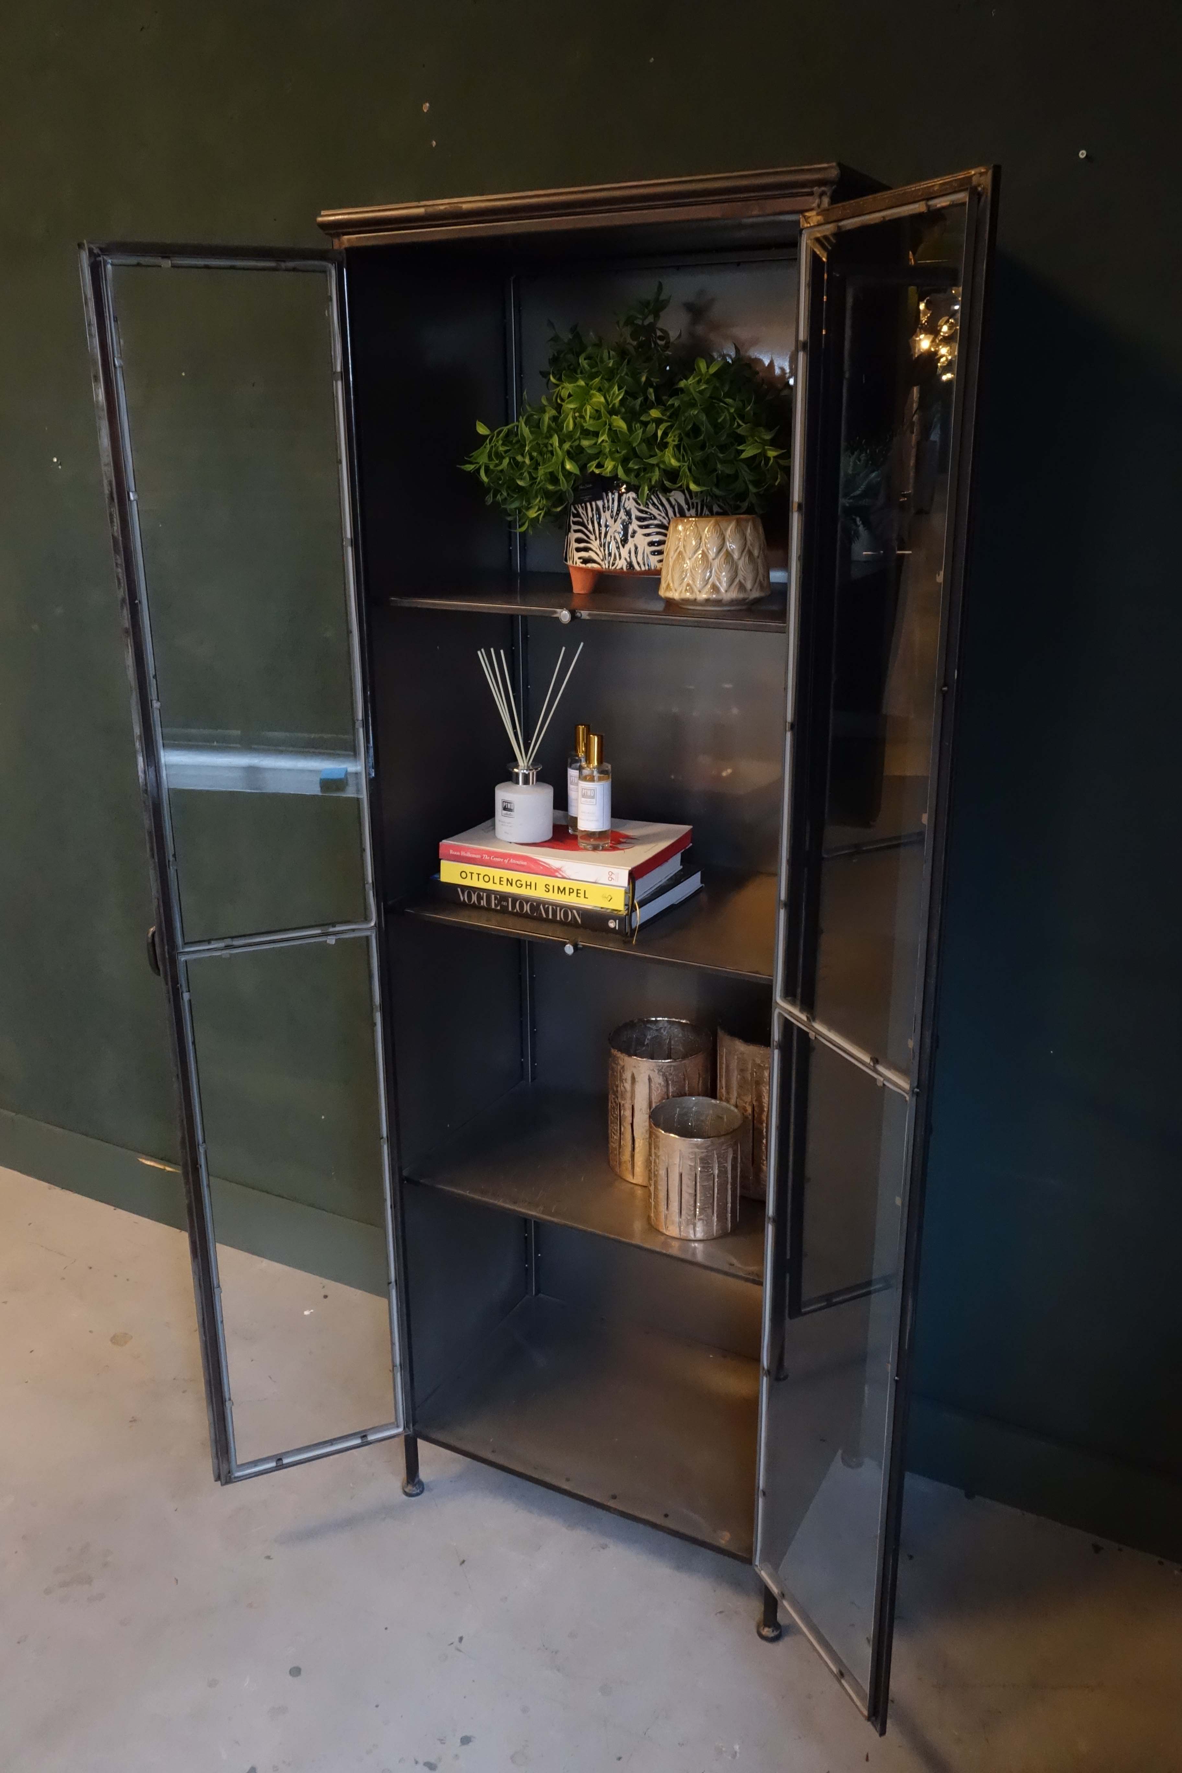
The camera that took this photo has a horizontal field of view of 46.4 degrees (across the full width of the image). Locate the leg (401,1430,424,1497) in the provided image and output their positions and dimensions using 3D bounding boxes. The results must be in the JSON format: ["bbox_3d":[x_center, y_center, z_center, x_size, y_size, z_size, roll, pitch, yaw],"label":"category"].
[{"bbox_3d":[-0.272,0.875,2.095,0.034,0.111,0.034,0,18,0],"label":"leg"}]

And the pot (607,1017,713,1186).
[{"bbox_3d":[0.099,0.306,1.966,0.145,0.194,0.145,0,18,0],"label":"pot"}]

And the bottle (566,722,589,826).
[{"bbox_3d":[-0.009,-0.145,1.847,0.042,0.146,0.042,9,21,26],"label":"bottle"}]

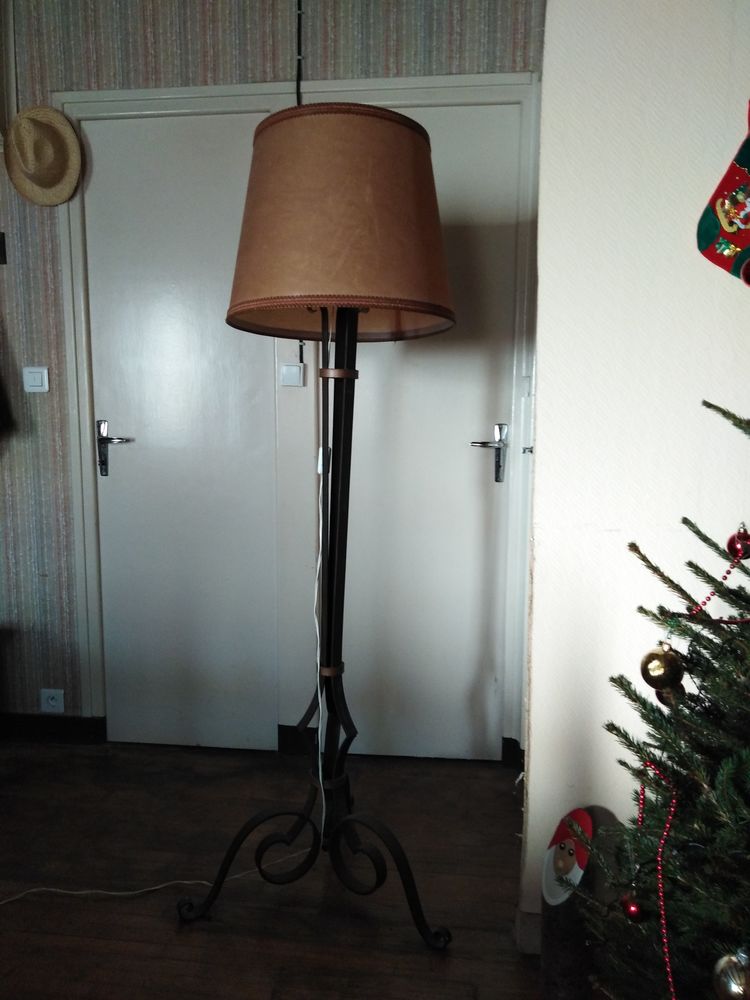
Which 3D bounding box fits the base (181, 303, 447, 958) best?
[{"bbox_3d":[-0.117,0.236,1.807,0.610,1.400,0.550,1,7,6],"label":"base"}]

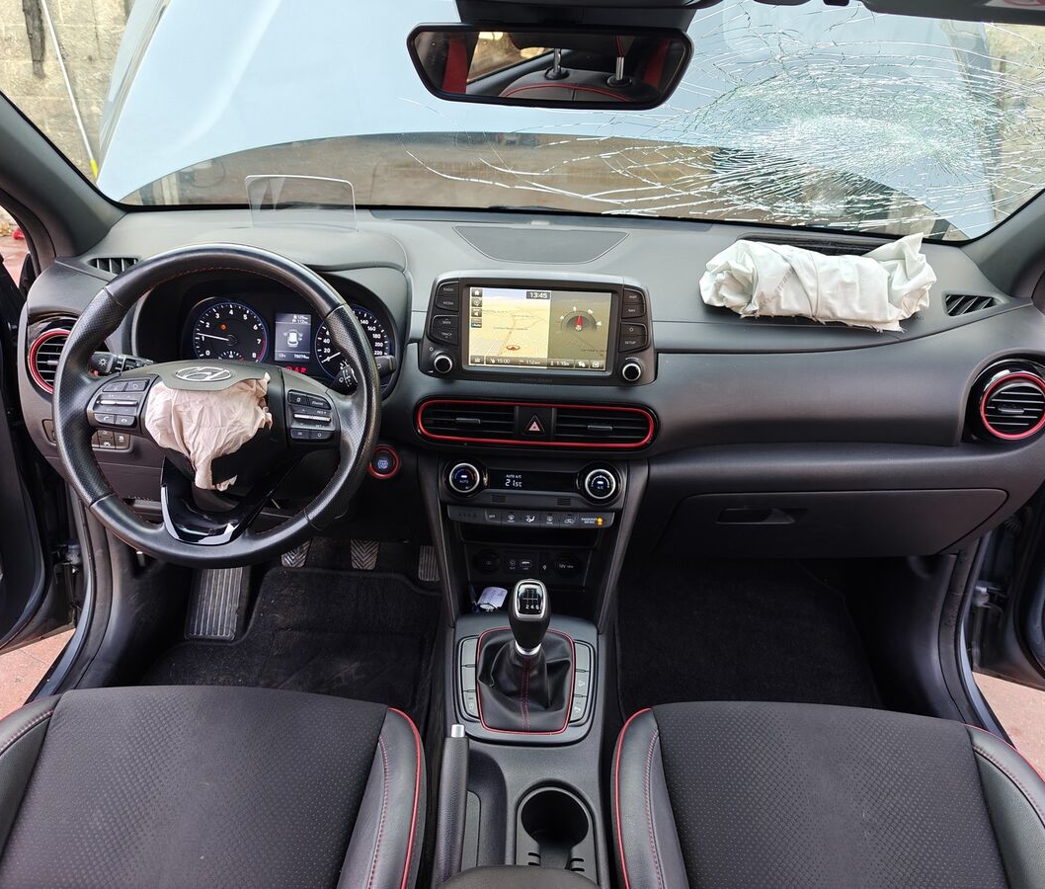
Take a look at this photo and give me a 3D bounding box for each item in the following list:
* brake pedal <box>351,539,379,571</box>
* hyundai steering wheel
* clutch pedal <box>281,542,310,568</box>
[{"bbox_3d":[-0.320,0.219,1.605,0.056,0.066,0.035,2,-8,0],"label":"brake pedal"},{"bbox_3d":[-0.346,-0.044,0.917,0.370,0.370,0.110,5,-2,0],"label":"hyundai steering wheel"},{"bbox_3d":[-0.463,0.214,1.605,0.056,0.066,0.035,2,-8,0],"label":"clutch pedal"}]

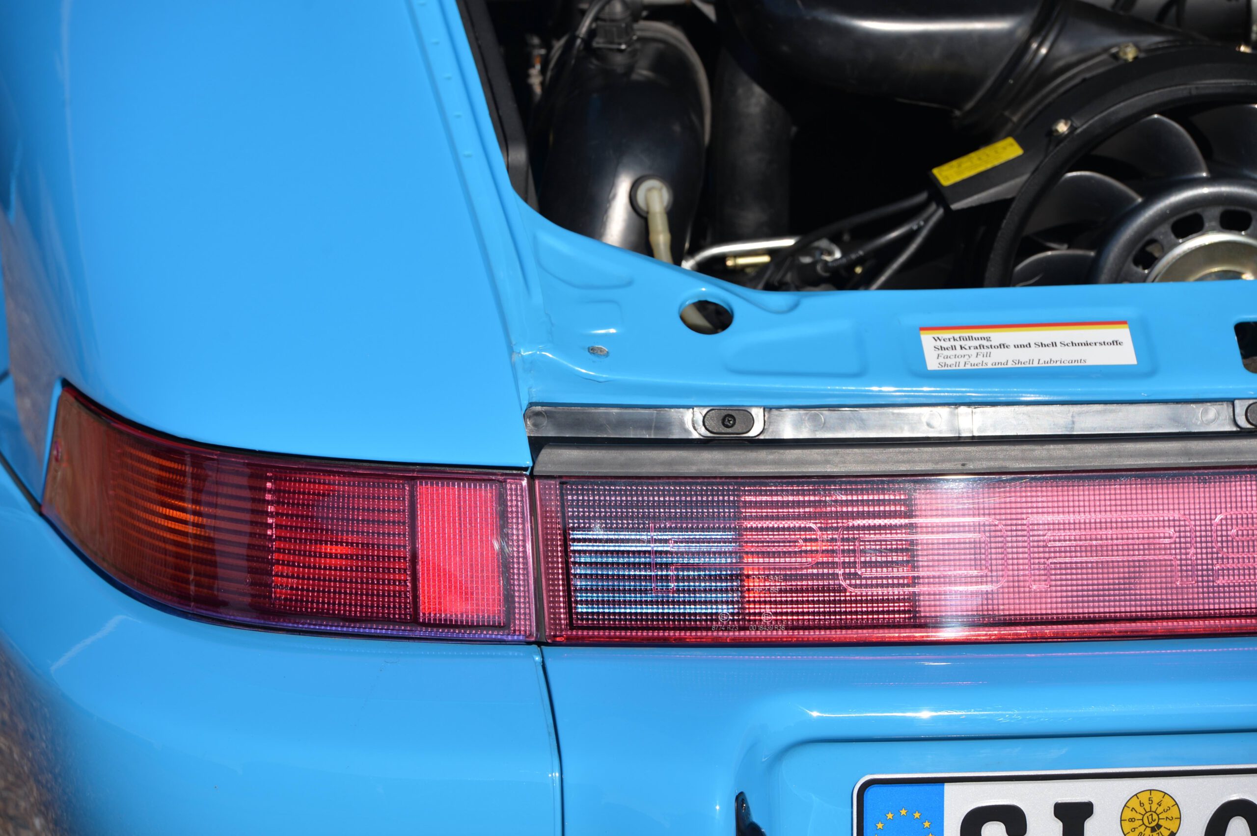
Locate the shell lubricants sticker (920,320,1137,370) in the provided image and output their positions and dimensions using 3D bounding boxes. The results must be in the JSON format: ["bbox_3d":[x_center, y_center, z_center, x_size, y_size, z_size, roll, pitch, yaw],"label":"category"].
[{"bbox_3d":[0.230,-0.042,4.012,0.121,0.001,0.040,-2,39,-5],"label":"shell lubricants sticker"}]

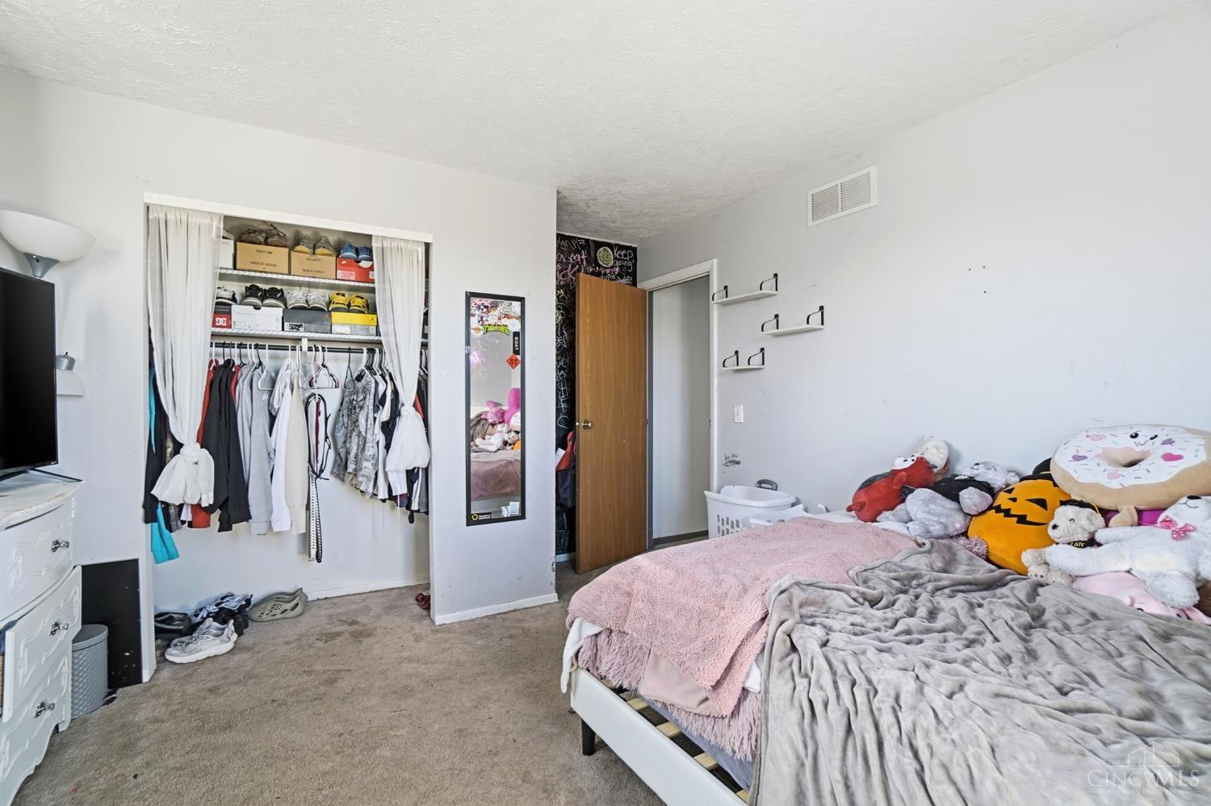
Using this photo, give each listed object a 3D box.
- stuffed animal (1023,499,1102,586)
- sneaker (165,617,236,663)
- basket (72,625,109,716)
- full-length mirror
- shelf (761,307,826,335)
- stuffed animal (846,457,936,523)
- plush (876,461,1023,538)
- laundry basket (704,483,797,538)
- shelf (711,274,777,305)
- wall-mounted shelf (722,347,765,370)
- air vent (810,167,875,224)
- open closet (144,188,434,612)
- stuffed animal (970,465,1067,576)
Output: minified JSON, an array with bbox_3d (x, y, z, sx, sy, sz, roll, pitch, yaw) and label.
[{"bbox_3d":[1.395,0.425,1.535,0.163,0.229,0.141,0,0,2],"label":"stuffed animal"},{"bbox_3d":[-1.964,1.151,2.465,0.293,0.126,0.106,0,0,-33],"label":"sneaker"},{"bbox_3d":[-2.129,1.073,2.003,0.229,0.285,0.229,0,0,-34],"label":"basket"},{"bbox_3d":[-0.624,0.033,2.889,0.347,1.308,0.023,0,0,-28],"label":"full-length mirror"},{"bbox_3d":[1.055,-0.466,2.850,0.131,0.129,0.314,0,0,-34],"label":"shelf"},{"bbox_3d":[1.305,0.395,2.300,0.196,0.206,0.381,0,-38,-34],"label":"stuffed animal"},{"bbox_3d":[1.317,0.376,1.936,0.430,0.250,0.280,-41,-17,29],"label":"plush"},{"bbox_3d":[0.818,0.860,2.798,0.370,0.700,0.490,-1,2,-44],"label":"laundry basket"},{"bbox_3d":[0.835,-0.694,3.070,0.115,0.129,0.443,-1,2,-29],"label":"shelf"},{"bbox_3d":[0.863,-0.274,3.149,0.124,0.131,0.225,0,0,-34],"label":"wall-mounted shelf"},{"bbox_3d":[1.179,-1.038,2.544,0.020,0.189,0.385,-1,2,-29],"label":"air vent"},{"bbox_3d":[-1.592,0.159,2.698,1.180,2.105,0.660,-1,2,-29],"label":"open closet"},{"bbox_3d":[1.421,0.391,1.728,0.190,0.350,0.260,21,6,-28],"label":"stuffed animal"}]

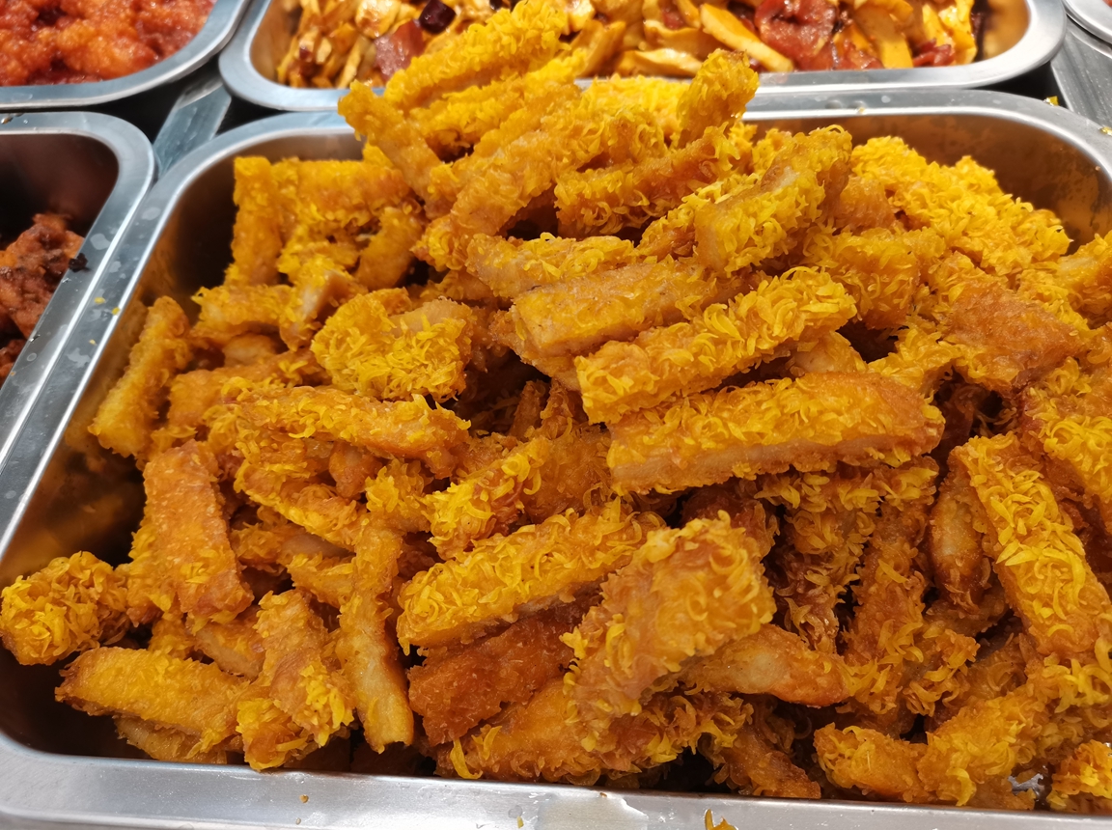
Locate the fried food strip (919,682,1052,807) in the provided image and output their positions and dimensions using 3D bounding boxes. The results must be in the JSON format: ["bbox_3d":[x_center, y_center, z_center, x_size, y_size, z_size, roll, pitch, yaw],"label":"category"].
[{"bbox_3d":[0.109,0.080,0.209,0.034,0.018,0.020,-28,56,0],"label":"fried food strip"}]

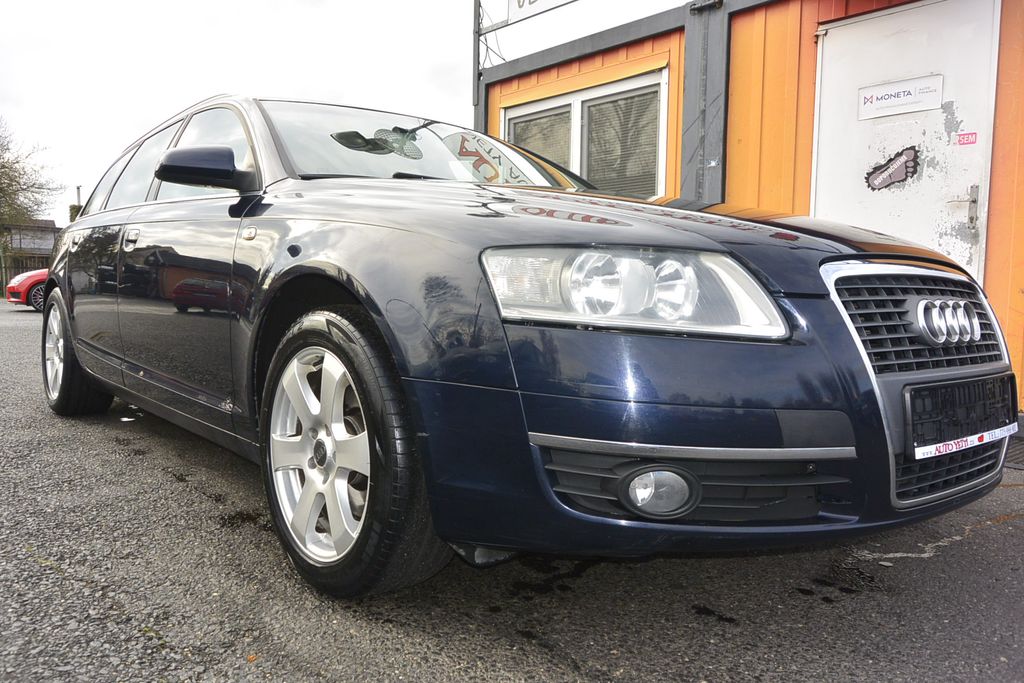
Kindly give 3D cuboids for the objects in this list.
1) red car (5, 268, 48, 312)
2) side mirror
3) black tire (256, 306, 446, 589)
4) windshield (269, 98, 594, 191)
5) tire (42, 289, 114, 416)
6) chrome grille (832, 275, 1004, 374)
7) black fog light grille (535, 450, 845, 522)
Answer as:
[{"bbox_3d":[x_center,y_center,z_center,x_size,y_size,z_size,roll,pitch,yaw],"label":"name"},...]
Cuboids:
[{"bbox_3d":[-8.720,-1.290,16.930,4.250,1.370,1.830,1,4,-18],"label":"red car"},{"bbox_3d":[-0.873,-0.492,2.186,0.235,0.155,0.210,-1,5,-41],"label":"side mirror"},{"bbox_3d":[-0.359,0.243,1.772,0.230,0.650,0.650,-1,5,-41],"label":"black tire"},{"bbox_3d":[-0.225,-0.682,2.808,1.420,0.430,0.880,-1,5,-41],"label":"windshield"},{"bbox_3d":[-2.218,0.043,3.913,0.230,0.650,0.650,-1,5,-41],"label":"tire"},{"bbox_3d":[0.874,-0.046,1.552,0.670,0.205,0.120,-1,-13,-41],"label":"chrome grille"},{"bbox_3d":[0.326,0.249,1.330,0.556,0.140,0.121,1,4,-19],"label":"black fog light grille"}]

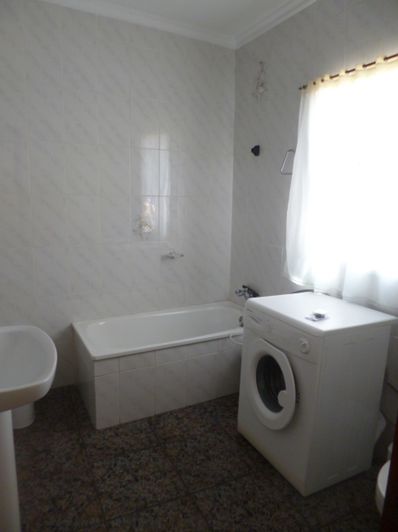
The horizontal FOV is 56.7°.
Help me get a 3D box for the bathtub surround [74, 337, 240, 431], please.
[{"bbox_3d":[-0.183,0.704,2.910,1.391,0.470,0.677,-4,12,-28],"label":"bathtub surround"}]

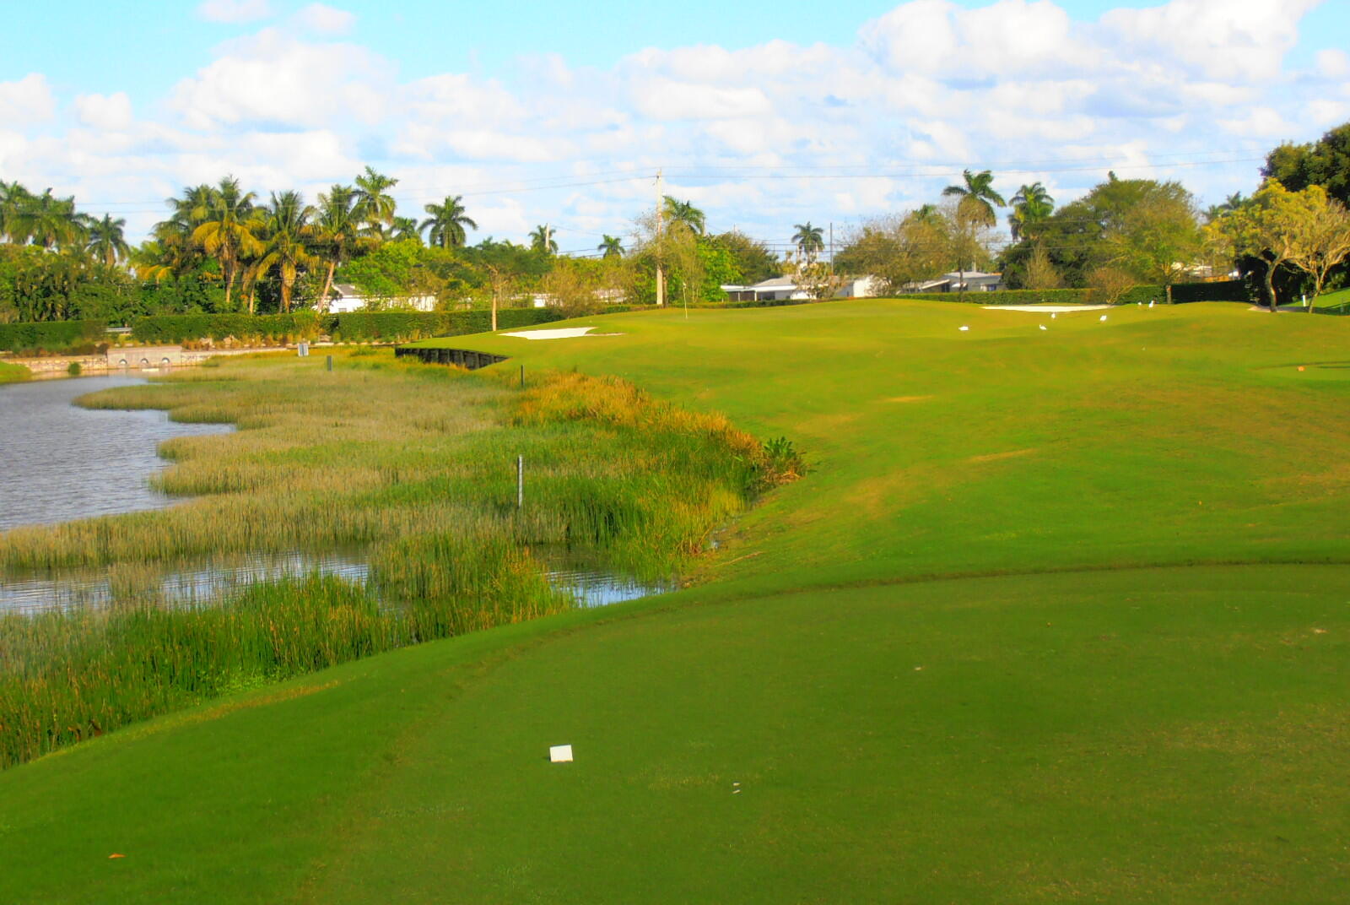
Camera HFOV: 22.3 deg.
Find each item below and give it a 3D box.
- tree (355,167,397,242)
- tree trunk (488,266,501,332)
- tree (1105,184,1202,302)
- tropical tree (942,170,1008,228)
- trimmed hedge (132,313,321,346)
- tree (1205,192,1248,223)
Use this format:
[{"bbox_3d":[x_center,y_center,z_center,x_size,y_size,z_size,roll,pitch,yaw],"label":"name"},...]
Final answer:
[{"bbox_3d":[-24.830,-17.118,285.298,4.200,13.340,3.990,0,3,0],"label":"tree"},{"bbox_3d":[-10.510,-8.943,200.000,0.750,3.810,0.600,0,3,0],"label":"tree trunk"},{"bbox_3d":[31.427,-13.729,225.173,6.360,7.740,6.040,0,3,0],"label":"tree"},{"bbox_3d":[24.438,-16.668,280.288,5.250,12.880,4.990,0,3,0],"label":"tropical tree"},{"bbox_3d":[-29.029,-7.914,222.000,12.300,1.980,1.400,0,3,0],"label":"trimmed hedge"},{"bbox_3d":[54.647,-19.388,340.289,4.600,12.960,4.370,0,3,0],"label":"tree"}]

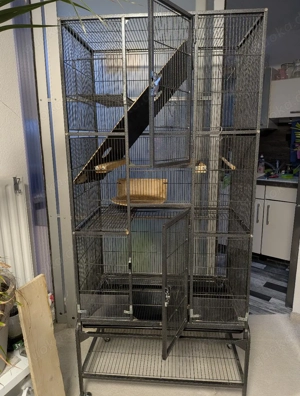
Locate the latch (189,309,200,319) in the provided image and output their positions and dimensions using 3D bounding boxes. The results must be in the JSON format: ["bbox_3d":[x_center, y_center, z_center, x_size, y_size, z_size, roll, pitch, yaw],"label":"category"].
[{"bbox_3d":[0.204,0.520,1.248,0.046,0.043,0.014,0,12,4],"label":"latch"}]

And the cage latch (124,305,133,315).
[{"bbox_3d":[-0.097,0.513,1.270,0.041,0.048,0.014,0,12,4],"label":"cage latch"}]

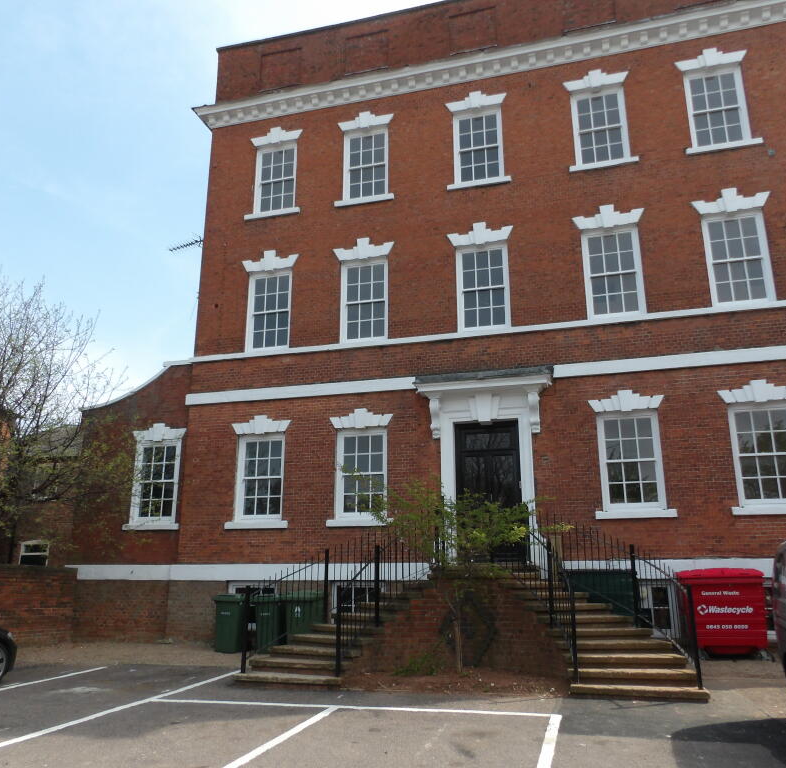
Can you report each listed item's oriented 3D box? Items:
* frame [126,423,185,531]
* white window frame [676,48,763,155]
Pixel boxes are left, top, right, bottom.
[{"bbox_3d":[-5.609,2.188,16.855,1.503,2.541,0.200,-4,-16,15],"label":"frame"},{"bbox_3d":[6.990,-6.164,15.328,1.498,2.523,0.200,-4,-16,15],"label":"white window frame"}]

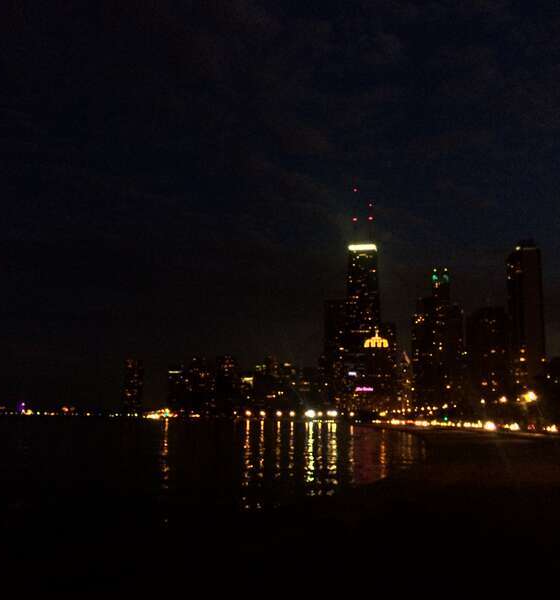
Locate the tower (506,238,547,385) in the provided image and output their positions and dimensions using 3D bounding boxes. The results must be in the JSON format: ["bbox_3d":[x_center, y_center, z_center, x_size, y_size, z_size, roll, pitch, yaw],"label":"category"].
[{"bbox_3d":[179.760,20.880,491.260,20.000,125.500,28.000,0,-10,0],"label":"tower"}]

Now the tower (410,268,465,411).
[{"bbox_3d":[271.260,72.380,1162.730,70.000,246.200,60.000,0,-10,-2],"label":"tower"}]

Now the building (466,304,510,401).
[{"bbox_3d":[271.920,79.690,877.820,44.000,137.500,42.000,0,-10,0],"label":"building"}]

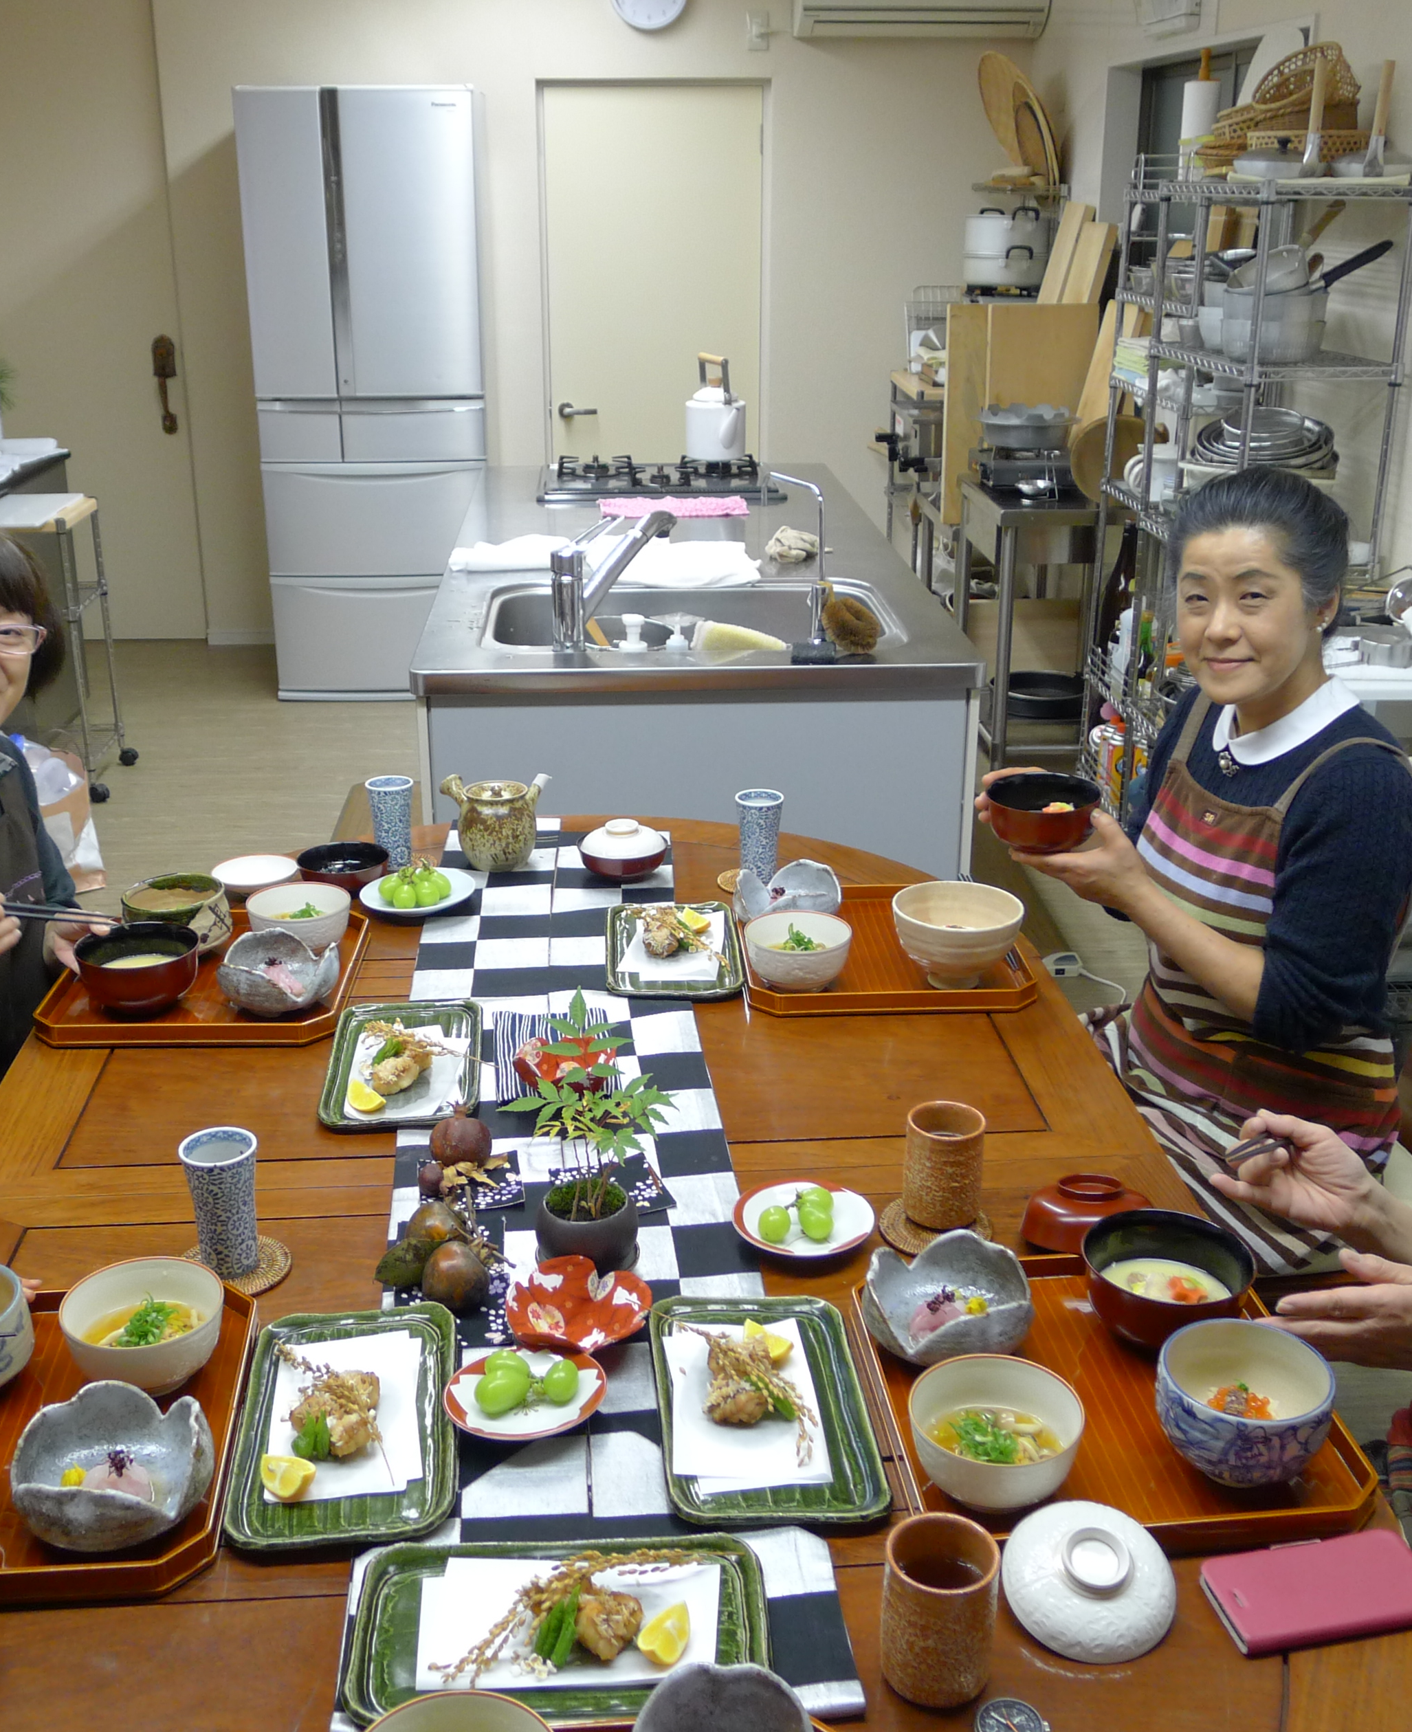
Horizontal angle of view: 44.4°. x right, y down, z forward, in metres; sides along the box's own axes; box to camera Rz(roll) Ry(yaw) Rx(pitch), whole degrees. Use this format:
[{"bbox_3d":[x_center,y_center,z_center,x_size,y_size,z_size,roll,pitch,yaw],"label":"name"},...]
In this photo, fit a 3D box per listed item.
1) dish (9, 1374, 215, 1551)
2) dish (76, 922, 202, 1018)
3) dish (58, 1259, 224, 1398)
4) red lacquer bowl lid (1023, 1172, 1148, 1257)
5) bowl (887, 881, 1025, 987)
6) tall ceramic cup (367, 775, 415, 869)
[{"bbox_3d":[-0.387,0.406,1.141,0.128,0.066,0.128,-1,21,-4],"label":"dish"},{"bbox_3d":[-0.607,0.117,1.864,0.127,0.068,0.127,0,21,0],"label":"dish"},{"bbox_3d":[-0.417,0.351,1.294,0.119,0.059,0.119,0,21,0],"label":"dish"},{"bbox_3d":[0.322,0.287,1.448,0.114,0.044,0.114,0,7,0],"label":"red lacquer bowl lid"},{"bbox_3d":[0.280,0.085,1.939,0.147,0.088,0.147,0,21,0],"label":"bowl"},{"bbox_3d":[-0.411,-0.058,2.279,0.063,0.115,0.063,-1,21,-4],"label":"tall ceramic cup"}]

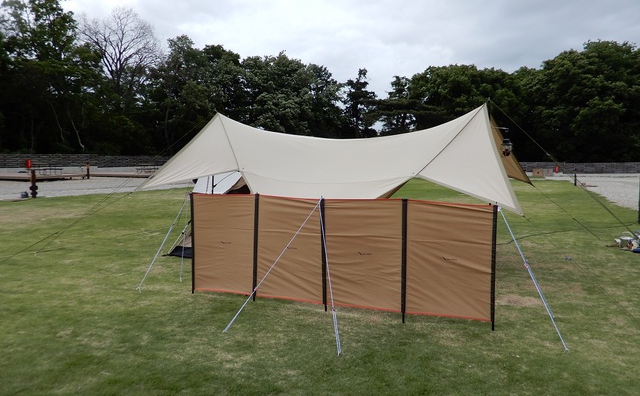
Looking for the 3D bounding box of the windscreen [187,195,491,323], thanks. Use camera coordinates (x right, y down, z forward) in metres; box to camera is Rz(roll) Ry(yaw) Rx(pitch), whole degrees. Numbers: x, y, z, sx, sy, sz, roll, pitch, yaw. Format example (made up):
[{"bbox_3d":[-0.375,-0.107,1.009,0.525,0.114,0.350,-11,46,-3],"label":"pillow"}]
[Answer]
[{"bbox_3d":[0.067,0.547,5.194,3.255,1.120,0.140,2,5,21],"label":"windscreen"}]

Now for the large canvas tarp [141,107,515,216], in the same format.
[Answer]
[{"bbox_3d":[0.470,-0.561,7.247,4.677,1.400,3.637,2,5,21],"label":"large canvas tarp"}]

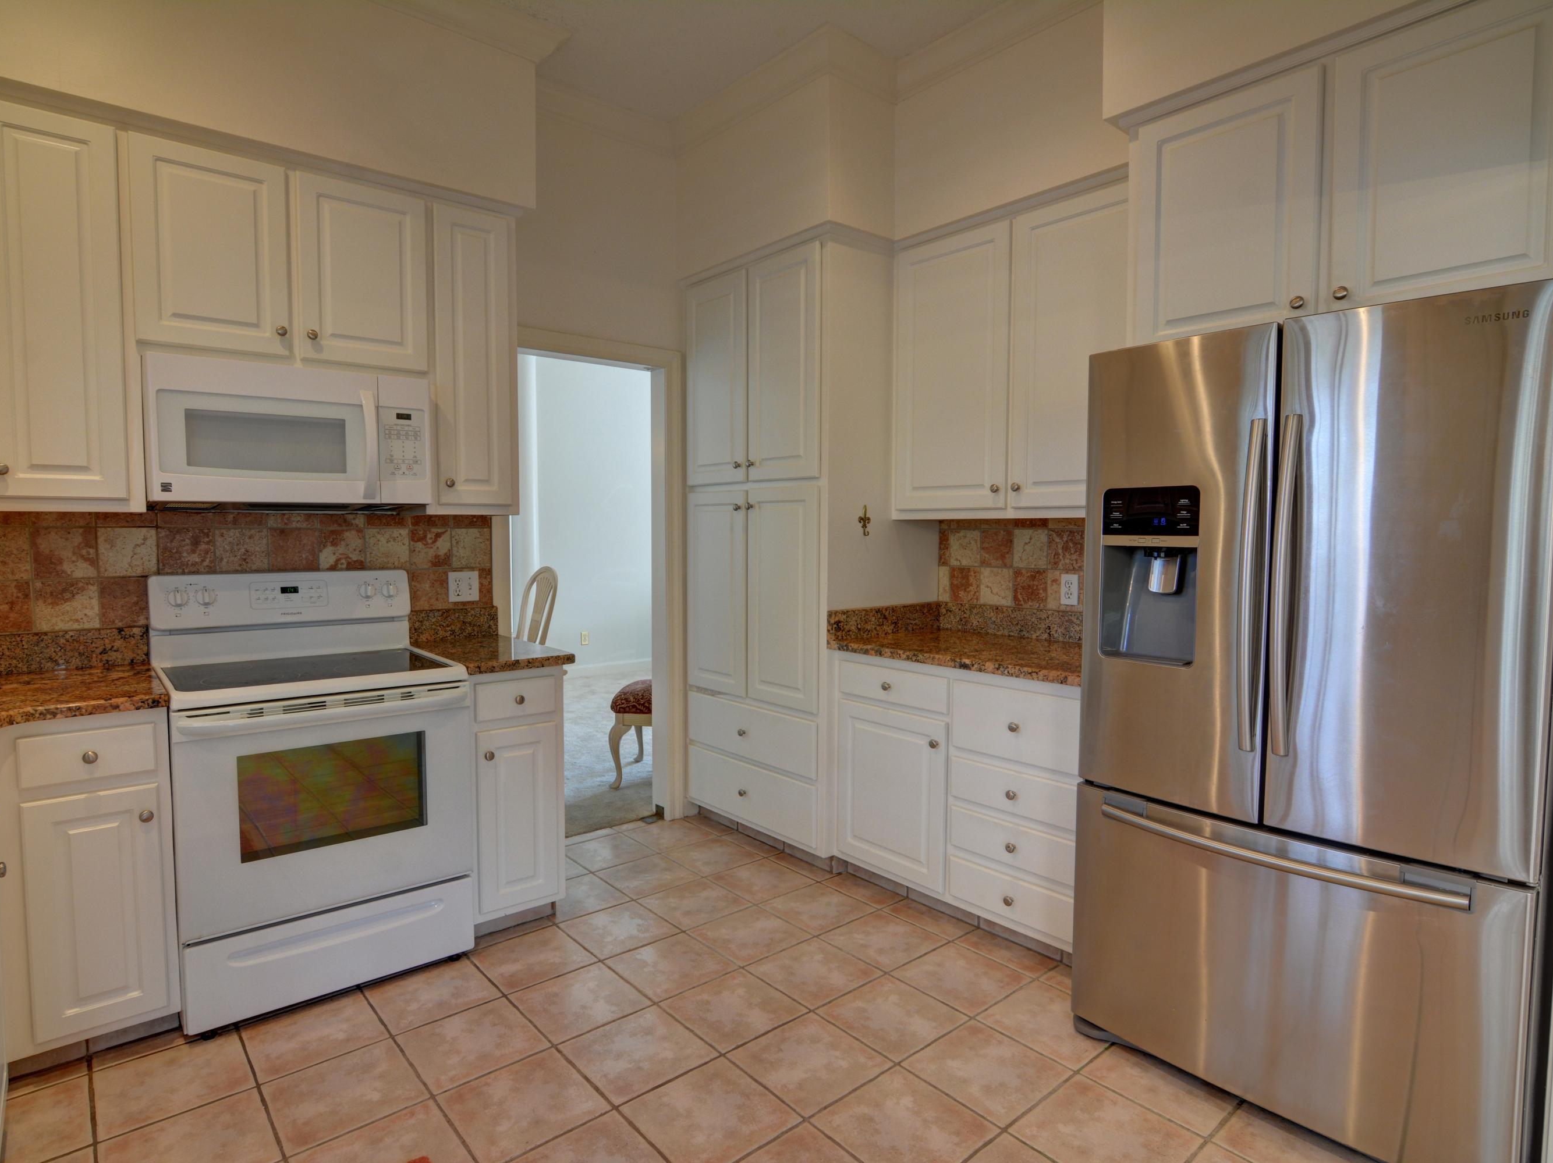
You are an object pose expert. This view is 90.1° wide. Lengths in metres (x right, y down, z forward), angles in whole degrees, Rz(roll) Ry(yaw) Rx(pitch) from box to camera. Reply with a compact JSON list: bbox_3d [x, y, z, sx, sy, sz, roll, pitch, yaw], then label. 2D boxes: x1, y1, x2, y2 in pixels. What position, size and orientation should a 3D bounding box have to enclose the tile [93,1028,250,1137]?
[{"bbox_3d":[-1.486,1.233,1.913,0.302,0.010,0.302,-2,4,-40],"label":"tile"}]

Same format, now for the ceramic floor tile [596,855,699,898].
[{"bbox_3d":[-0.509,1.173,3.079,0.302,0.010,0.302,-3,5,-41],"label":"ceramic floor tile"}]

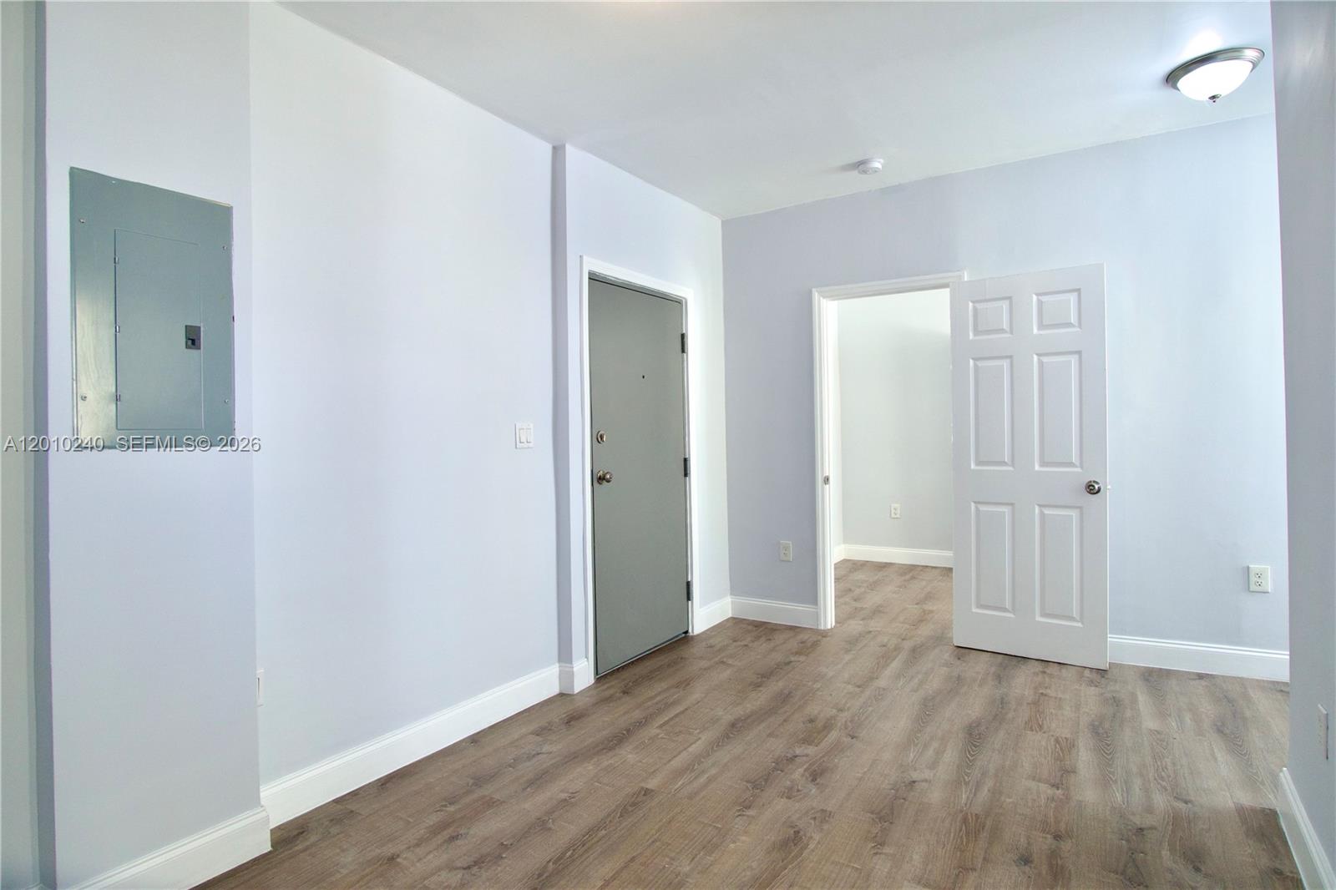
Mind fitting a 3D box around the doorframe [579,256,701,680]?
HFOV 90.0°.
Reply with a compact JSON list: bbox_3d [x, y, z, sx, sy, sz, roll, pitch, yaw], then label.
[{"bbox_3d":[-0.155,0.110,3.718,0.120,2.110,1.040,-1,0,34],"label":"doorframe"}]

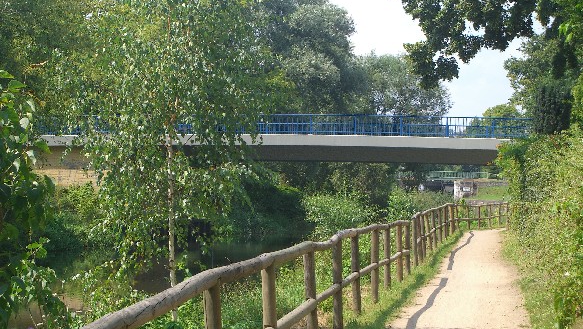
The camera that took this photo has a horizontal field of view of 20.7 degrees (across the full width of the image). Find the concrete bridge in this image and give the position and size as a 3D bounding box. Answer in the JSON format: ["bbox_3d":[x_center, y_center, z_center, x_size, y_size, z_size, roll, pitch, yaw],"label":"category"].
[{"bbox_3d":[-0.398,-0.746,79.500,25.000,3.400,4.000,0,-1,5],"label":"concrete bridge"}]

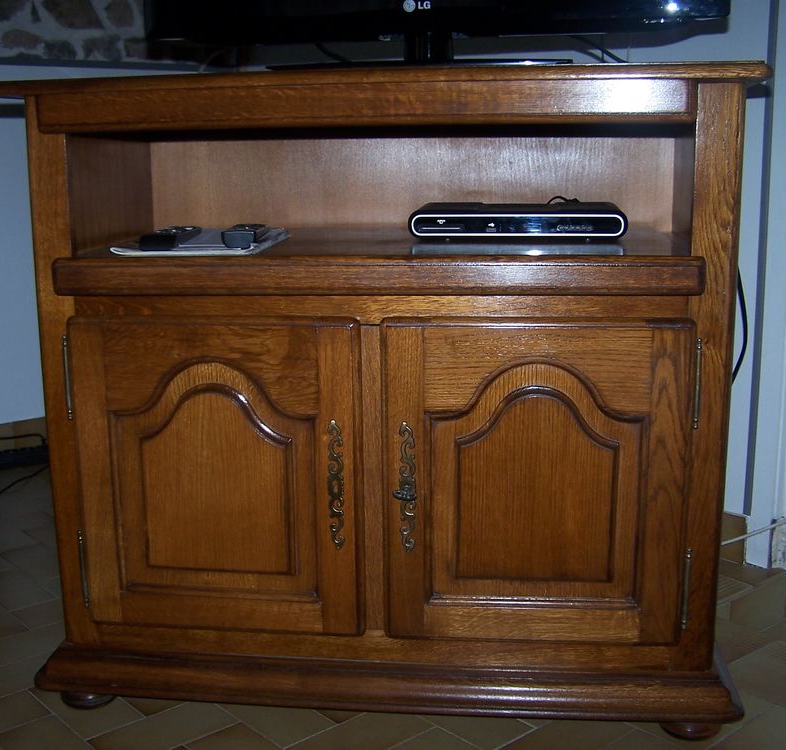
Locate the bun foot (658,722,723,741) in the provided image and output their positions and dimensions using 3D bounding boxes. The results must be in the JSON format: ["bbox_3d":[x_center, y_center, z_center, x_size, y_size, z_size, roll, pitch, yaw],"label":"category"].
[{"bbox_3d":[0.419,0.483,1.551,0.087,0.042,0.087,1,12,7],"label":"bun foot"}]

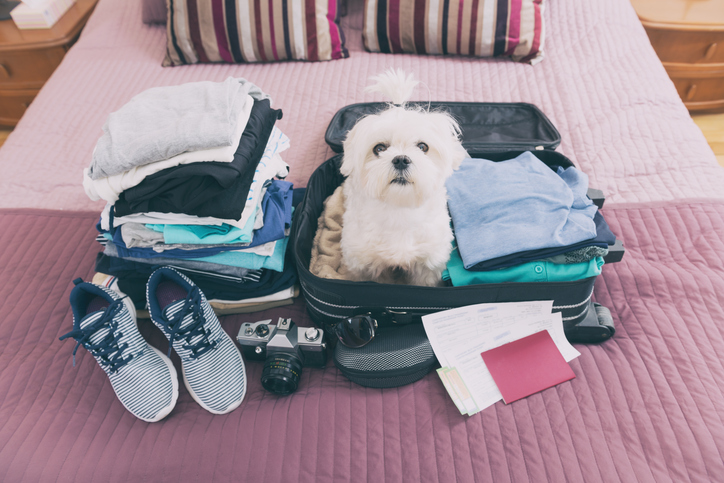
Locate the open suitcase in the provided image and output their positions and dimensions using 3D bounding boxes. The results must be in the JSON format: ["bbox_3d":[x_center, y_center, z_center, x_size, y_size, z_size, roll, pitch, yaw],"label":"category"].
[{"bbox_3d":[0.157,-0.099,1.046,0.545,0.185,0.575,1,50,1],"label":"open suitcase"}]

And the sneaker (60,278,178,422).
[{"bbox_3d":[-0.391,0.172,0.872,0.100,0.103,0.262,-28,55,-22],"label":"sneaker"}]

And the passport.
[{"bbox_3d":[0.268,0.203,0.881,0.125,0.006,0.089,-15,52,-12],"label":"passport"}]

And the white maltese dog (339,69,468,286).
[{"bbox_3d":[0.062,-0.118,0.863,0.195,0.430,0.270,3,50,2],"label":"white maltese dog"}]

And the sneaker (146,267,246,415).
[{"bbox_3d":[-0.276,0.160,0.881,0.098,0.103,0.260,-24,54,-19],"label":"sneaker"}]

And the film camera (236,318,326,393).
[{"bbox_3d":[-0.128,0.187,0.867,0.139,0.092,0.092,4,50,3],"label":"film camera"}]

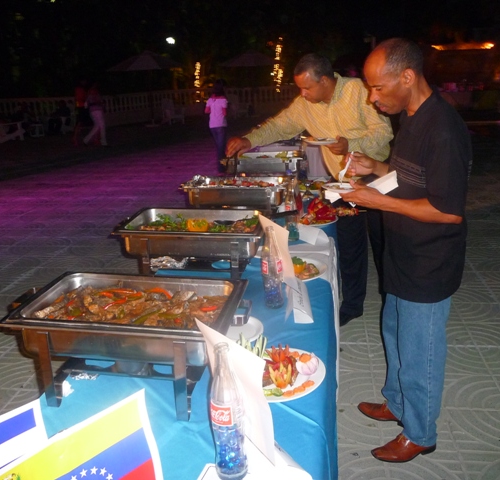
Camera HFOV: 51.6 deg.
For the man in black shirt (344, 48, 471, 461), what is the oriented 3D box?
[{"bbox_3d":[0.612,0.085,2.085,0.480,1.690,0.500,1,18,12],"label":"man in black shirt"}]

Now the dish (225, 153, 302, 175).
[{"bbox_3d":[0.117,-0.528,3.897,0.610,0.240,0.370,0,17,9],"label":"dish"}]

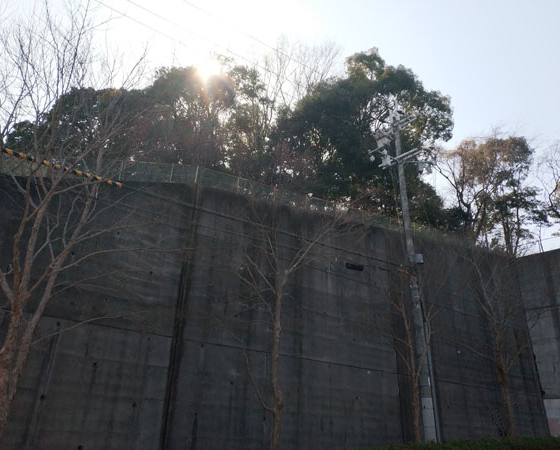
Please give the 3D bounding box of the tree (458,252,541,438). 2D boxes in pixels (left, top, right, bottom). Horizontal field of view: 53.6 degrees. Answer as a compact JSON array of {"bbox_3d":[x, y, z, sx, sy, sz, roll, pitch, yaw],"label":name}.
[{"bbox_3d":[8.635,5.121,21.821,2.900,8.518,3.000,21,-29,-41],"label":"tree"}]

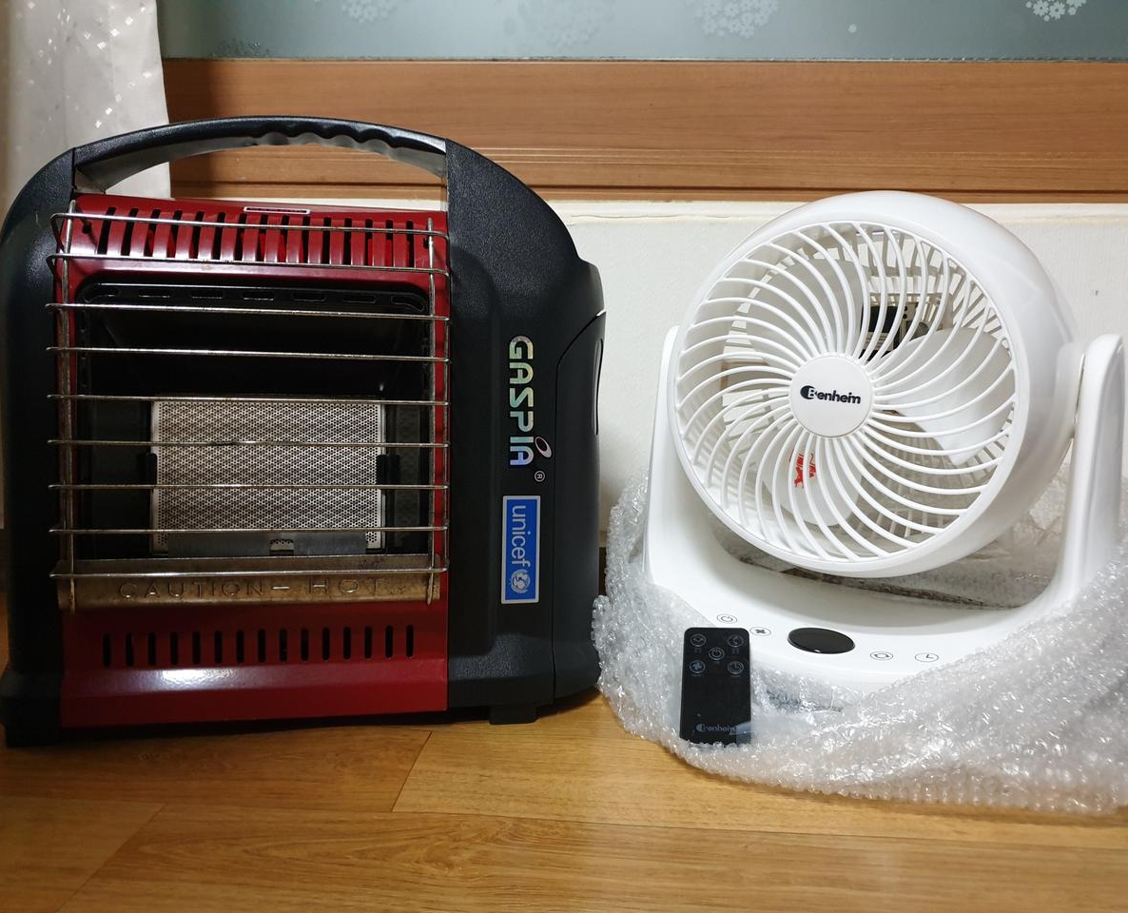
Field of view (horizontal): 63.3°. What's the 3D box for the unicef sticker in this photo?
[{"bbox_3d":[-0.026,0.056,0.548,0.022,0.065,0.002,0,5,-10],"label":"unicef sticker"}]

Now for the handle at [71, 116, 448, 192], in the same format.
[{"bbox_3d":[-0.183,-0.194,0.579,0.212,0.047,0.075,0,5,-10],"label":"handle"}]

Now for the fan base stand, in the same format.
[{"bbox_3d":[0.198,0.030,0.649,0.312,0.238,0.235,8,9,29],"label":"fan base stand"}]

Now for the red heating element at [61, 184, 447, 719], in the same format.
[{"bbox_3d":[-0.173,-0.001,0.529,0.212,0.297,0.075,0,5,-10],"label":"red heating element"}]

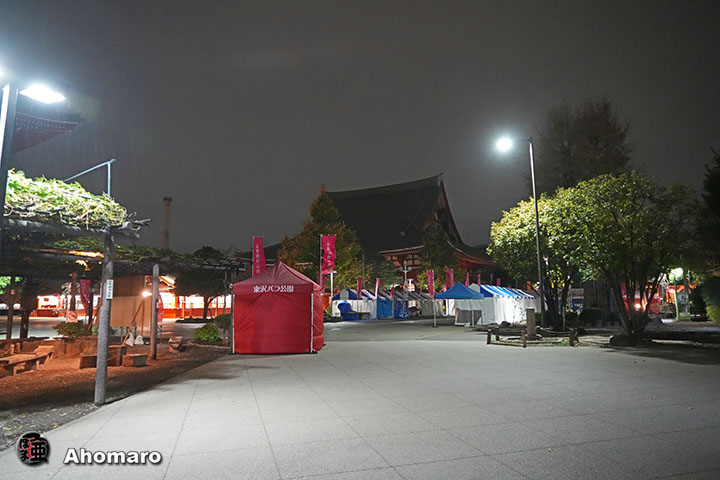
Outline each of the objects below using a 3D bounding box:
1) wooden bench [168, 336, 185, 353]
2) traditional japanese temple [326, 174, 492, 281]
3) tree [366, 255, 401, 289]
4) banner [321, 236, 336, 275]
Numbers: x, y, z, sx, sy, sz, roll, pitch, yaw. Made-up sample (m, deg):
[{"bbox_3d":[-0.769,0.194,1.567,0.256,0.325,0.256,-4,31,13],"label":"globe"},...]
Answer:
[{"bbox_3d":[-6.124,3.456,15.950,0.420,0.420,2.000,1,-7,-16],"label":"wooden bench"},{"bbox_3d":[3.229,0.630,109.511,45.500,29.200,46.000,-5,-8,28],"label":"traditional japanese temple"},{"bbox_3d":[2.938,5.375,60.000,4.600,7.000,4.600,-1,-7,0],"label":"tree"},{"bbox_3d":[-1.178,0.549,18.077,0.600,1.520,0.060,-2,-7,6],"label":"banner"}]

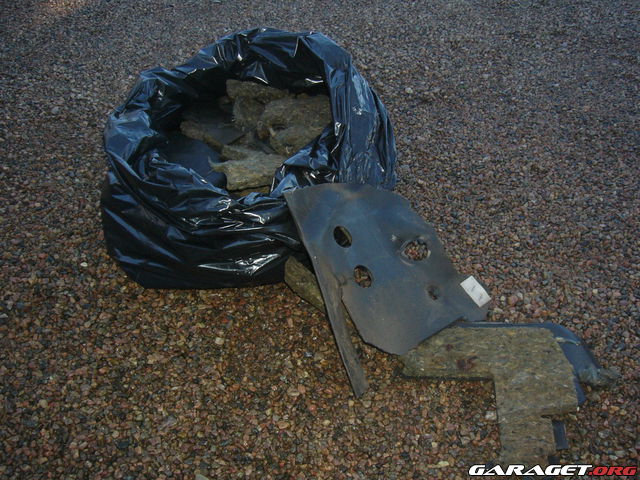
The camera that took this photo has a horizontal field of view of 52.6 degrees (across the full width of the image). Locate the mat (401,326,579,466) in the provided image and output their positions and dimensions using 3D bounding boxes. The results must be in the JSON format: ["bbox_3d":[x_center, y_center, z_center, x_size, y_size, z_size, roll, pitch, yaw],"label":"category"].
[{"bbox_3d":[0.312,0.290,1.210,0.319,0.045,0.314,3,43,3],"label":"mat"}]

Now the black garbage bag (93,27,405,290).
[{"bbox_3d":[-0.160,-0.222,1.543,0.645,0.340,0.600,0,43,0],"label":"black garbage bag"}]

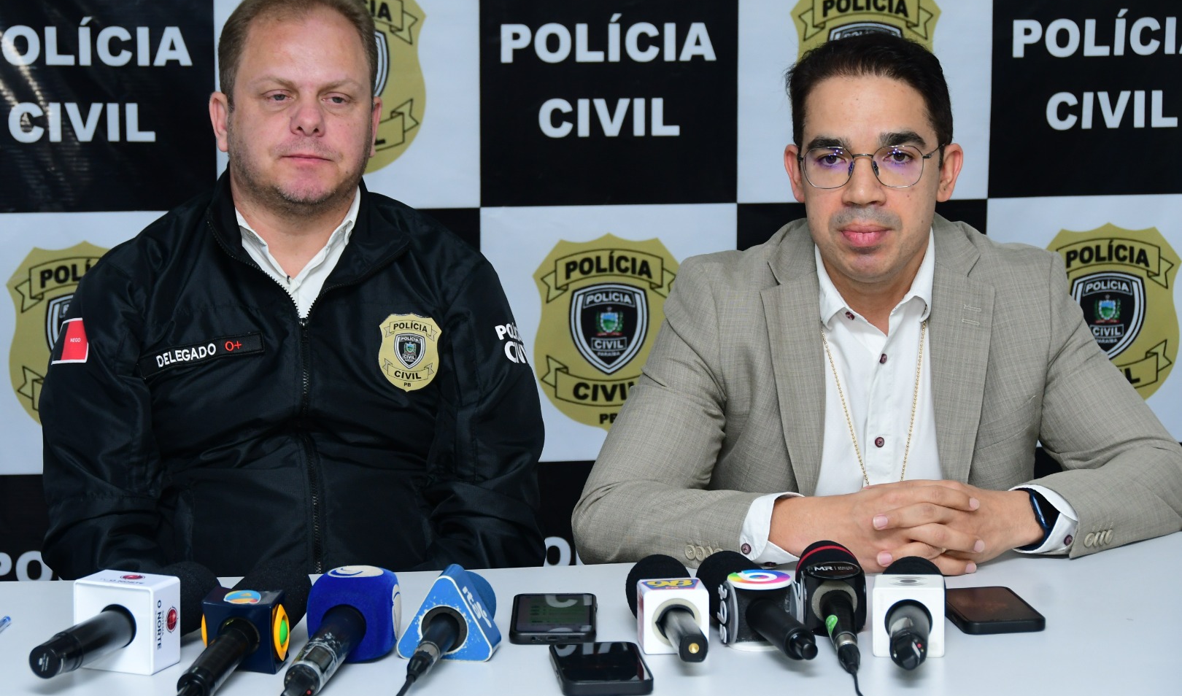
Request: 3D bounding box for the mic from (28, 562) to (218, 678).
[{"bbox_3d":[-0.401,0.235,2.701,0.075,0.073,0.252,4,10,20],"label":"mic"}]

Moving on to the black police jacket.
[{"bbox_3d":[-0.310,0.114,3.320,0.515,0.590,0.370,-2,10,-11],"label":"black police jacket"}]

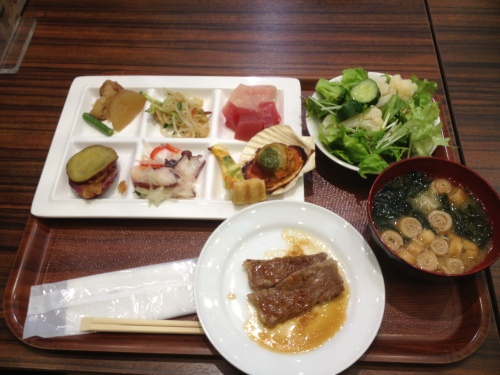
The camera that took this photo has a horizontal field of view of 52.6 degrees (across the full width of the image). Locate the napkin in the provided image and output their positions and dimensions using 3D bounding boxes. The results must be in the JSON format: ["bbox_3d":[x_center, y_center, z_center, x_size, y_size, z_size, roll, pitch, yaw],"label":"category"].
[{"bbox_3d":[-0.115,0.106,0.498,0.210,0.012,0.062,-9,58,-3],"label":"napkin"}]

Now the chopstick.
[{"bbox_3d":[-0.062,0.133,0.478,0.200,0.005,0.011,0,58,3],"label":"chopstick"}]

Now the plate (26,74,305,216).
[{"bbox_3d":[-0.083,-0.045,0.584,0.285,0.025,0.198,1,58,3],"label":"plate"}]

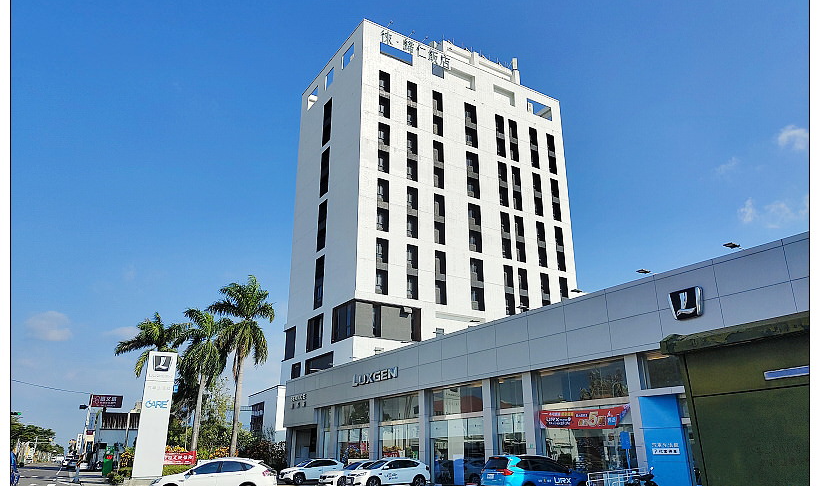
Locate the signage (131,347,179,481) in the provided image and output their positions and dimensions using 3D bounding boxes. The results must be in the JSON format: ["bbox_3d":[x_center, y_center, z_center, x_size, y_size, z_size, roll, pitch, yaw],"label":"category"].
[{"bbox_3d":[-15.309,10.287,35.820,1.620,7.200,0.400,10,-22,-26],"label":"signage"}]

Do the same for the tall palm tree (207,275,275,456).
[{"bbox_3d":[-12.958,9.688,44.012,5.000,15.133,5.000,6,-21,-15],"label":"tall palm tree"}]

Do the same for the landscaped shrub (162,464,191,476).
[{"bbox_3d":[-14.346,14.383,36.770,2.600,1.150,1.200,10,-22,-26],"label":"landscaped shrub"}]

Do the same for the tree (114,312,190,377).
[{"bbox_3d":[-17.592,10.181,39.804,4.800,11.349,4.800,8,-22,-22],"label":"tree"}]

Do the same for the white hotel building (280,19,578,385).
[{"bbox_3d":[3.209,2.172,78.037,32.400,52.500,19.200,12,-23,-30],"label":"white hotel building"}]

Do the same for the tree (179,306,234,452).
[{"bbox_3d":[-14.905,10.515,41.932,4.100,12.164,4.100,7,-21,-18],"label":"tree"}]

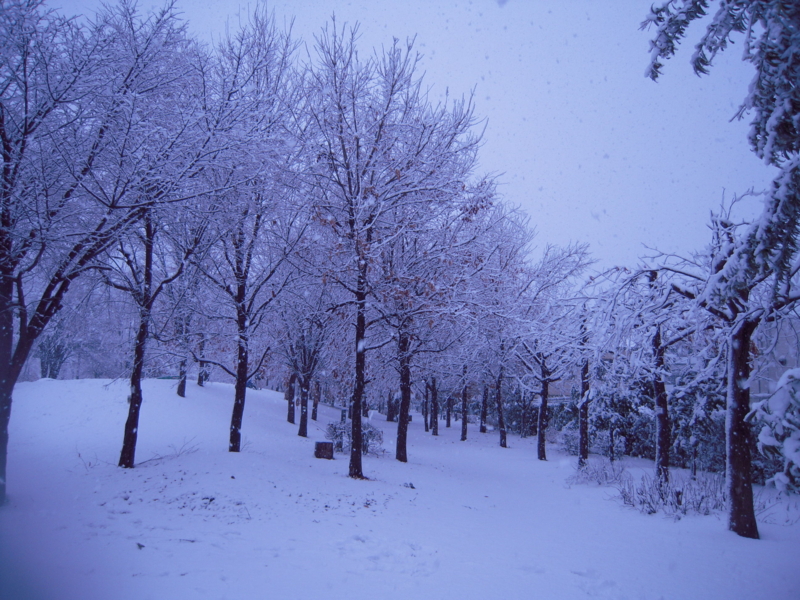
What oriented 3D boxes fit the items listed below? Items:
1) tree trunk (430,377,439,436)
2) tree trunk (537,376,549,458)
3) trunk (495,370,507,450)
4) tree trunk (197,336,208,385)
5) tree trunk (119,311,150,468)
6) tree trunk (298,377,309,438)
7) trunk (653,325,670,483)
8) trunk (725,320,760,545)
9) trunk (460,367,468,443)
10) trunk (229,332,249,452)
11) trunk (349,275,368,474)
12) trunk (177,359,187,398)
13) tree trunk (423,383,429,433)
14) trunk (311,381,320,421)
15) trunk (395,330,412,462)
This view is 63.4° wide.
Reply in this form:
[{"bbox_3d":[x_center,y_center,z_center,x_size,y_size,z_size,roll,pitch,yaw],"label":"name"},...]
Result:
[{"bbox_3d":[1.354,4.133,25.220,0.220,2.290,0.220,0,-8,3],"label":"tree trunk"},{"bbox_3d":[3.641,3.028,16.444,0.214,2.057,0.214,2,-8,13],"label":"tree trunk"},{"bbox_3d":[3.149,3.340,20.076,0.250,2.420,0.250,0,-8,9],"label":"trunk"},{"bbox_3d":[-7.858,2.392,25.649,0.270,2.060,0.270,3,-9,-17],"label":"tree trunk"},{"bbox_3d":[-4.658,1.553,11.426,0.251,2.768,0.251,7,-10,-21],"label":"tree trunk"},{"bbox_3d":[-2.727,3.041,18.428,0.240,1.714,0.240,1,-9,-8],"label":"tree trunk"},{"bbox_3d":[4.838,1.922,12.063,0.270,2.950,0.270,-2,-9,21],"label":"trunk"},{"bbox_3d":[4.042,1.470,7.619,0.340,2.520,0.340,-4,-9,27],"label":"trunk"},{"bbox_3d":[2.270,3.663,22.689,0.210,2.510,0.210,0,-8,6],"label":"trunk"},{"bbox_3d":[-3.493,1.983,14.001,0.245,2.572,0.245,4,-9,-13],"label":"trunk"},{"bbox_3d":[-0.790,1.441,12.472,0.270,3.850,0.270,1,-8,-3],"label":"trunk"},{"bbox_3d":[-6.936,2.479,20.590,0.238,1.232,0.238,3,-9,-18],"label":"trunk"},{"bbox_3d":[1.102,4.506,27.158,0.167,2.070,0.167,-1,-9,2],"label":"tree trunk"},{"bbox_3d":[-3.186,3.820,24.617,0.246,1.505,0.246,4,-9,-7],"label":"trunk"},{"bbox_3d":[0.099,2.338,15.843,0.253,3.198,0.253,2,-9,1],"label":"trunk"}]

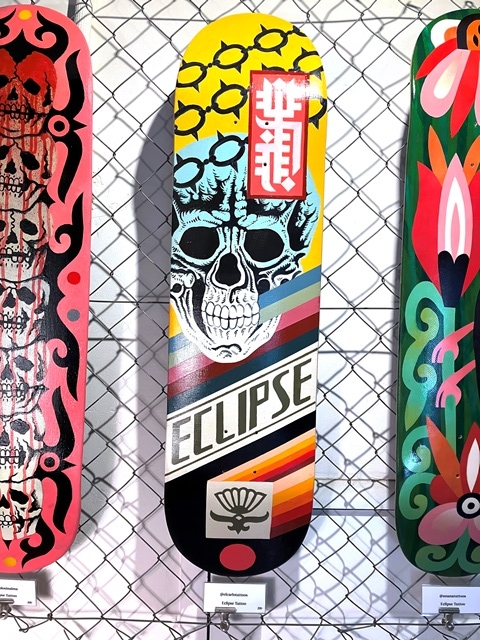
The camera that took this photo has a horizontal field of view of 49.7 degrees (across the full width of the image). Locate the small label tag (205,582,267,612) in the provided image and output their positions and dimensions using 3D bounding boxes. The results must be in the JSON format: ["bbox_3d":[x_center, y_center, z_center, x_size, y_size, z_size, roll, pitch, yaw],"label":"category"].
[{"bbox_3d":[-0.007,0.403,0.750,0.089,0.044,0.003,2,3,1],"label":"small label tag"}]

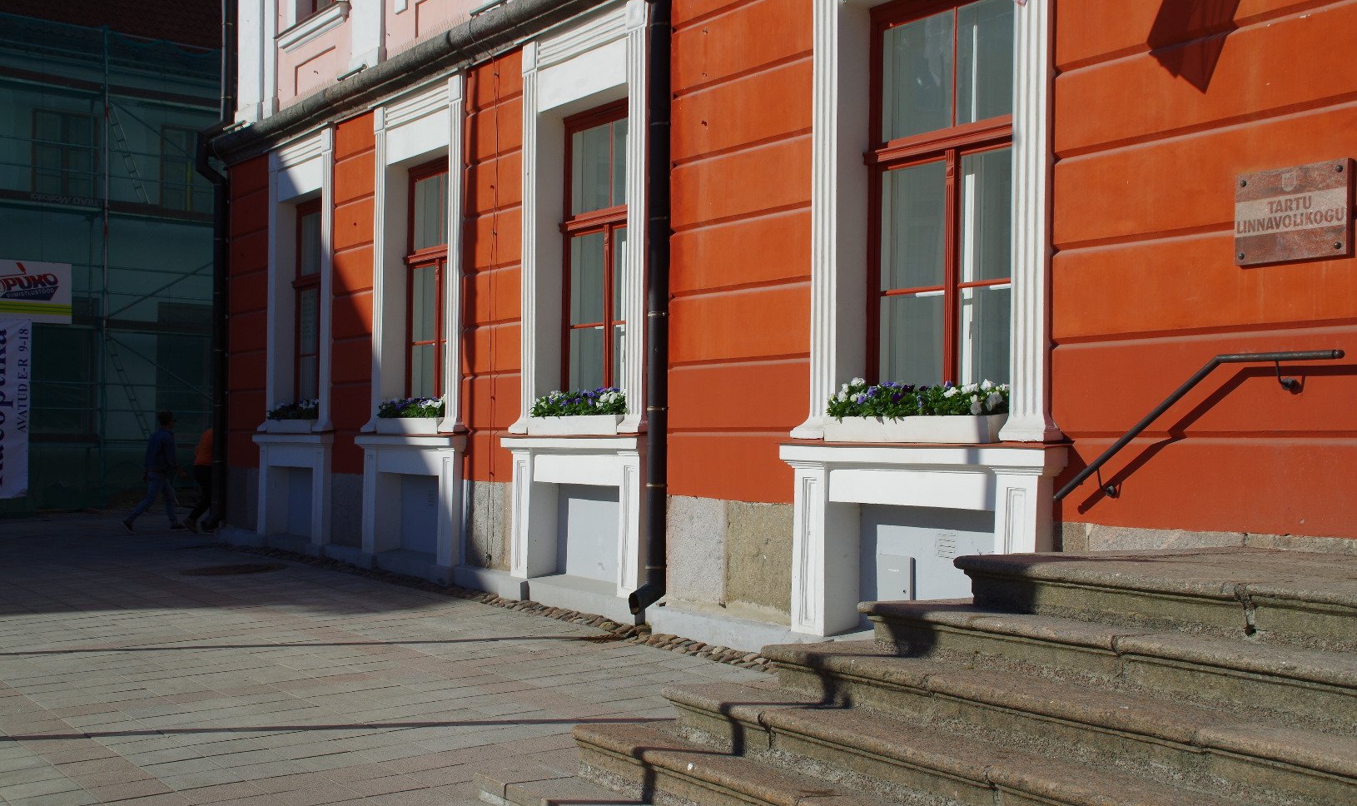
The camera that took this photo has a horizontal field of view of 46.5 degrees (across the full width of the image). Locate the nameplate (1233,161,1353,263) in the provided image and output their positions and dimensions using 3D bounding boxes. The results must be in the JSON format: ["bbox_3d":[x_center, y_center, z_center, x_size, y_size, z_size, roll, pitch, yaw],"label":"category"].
[{"bbox_3d":[2.928,-0.906,7.560,0.040,0.440,0.610,1,-1,-34],"label":"nameplate"}]

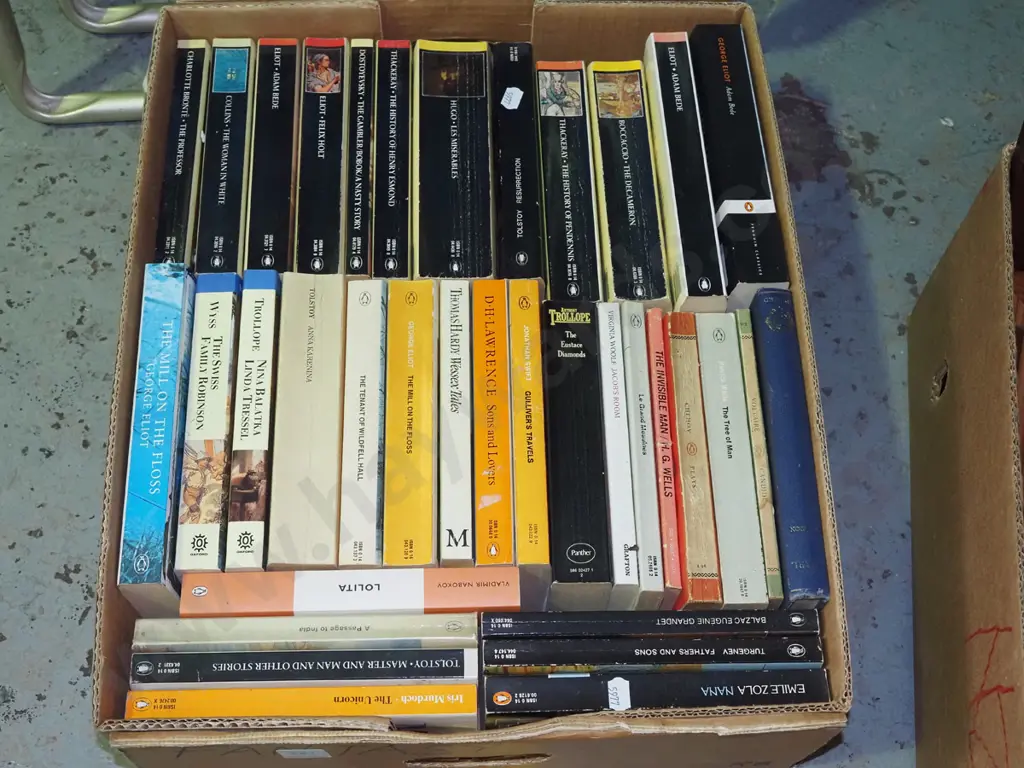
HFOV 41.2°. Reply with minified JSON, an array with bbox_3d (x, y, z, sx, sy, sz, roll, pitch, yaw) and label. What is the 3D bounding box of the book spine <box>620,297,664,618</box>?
[{"bbox_3d":[0.073,0.057,0.831,0.013,0.111,0.181,0,63,-2],"label":"book spine"}]

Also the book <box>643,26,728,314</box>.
[{"bbox_3d":[0.104,-0.112,0.904,0.022,0.129,0.199,-1,63,-6],"label":"book"}]

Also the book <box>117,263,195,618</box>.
[{"bbox_3d":[-0.199,0.047,0.818,0.024,0.129,0.198,-3,63,-1],"label":"book"}]

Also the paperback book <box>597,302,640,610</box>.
[{"bbox_3d":[0.061,0.055,0.834,0.013,0.110,0.178,-1,63,-1],"label":"paperback book"}]

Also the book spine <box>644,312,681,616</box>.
[{"bbox_3d":[0.088,0.058,0.837,0.011,0.110,0.178,-1,64,0],"label":"book spine"}]

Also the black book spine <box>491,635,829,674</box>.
[{"bbox_3d":[0.074,0.168,0.777,0.181,0.111,0.015,0,64,-2],"label":"black book spine"}]

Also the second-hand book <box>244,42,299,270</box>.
[{"bbox_3d":[-0.153,-0.124,0.914,0.027,0.111,0.181,-2,64,-2],"label":"second-hand book"}]

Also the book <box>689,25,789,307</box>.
[{"bbox_3d":[0.131,-0.120,0.912,0.031,0.129,0.198,2,63,-13],"label":"book"}]

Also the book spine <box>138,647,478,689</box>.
[{"bbox_3d":[-0.110,0.173,0.767,0.181,0.111,0.016,0,64,-2],"label":"book spine"}]

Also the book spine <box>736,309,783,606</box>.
[{"bbox_3d":[0.144,0.061,0.832,0.009,0.111,0.181,-2,64,1],"label":"book spine"}]

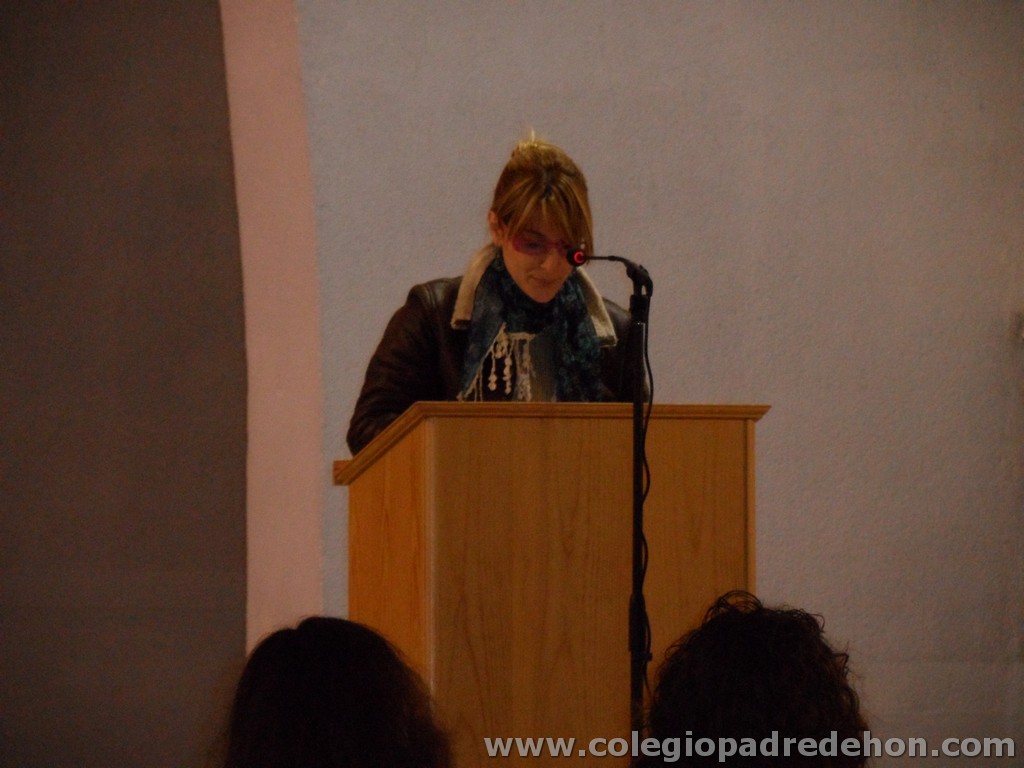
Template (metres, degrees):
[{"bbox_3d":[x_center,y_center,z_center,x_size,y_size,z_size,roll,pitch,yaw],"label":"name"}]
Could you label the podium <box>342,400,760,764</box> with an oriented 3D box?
[{"bbox_3d":[0.071,0.619,12.245,0.626,1.160,0.460,0,-2,-17],"label":"podium"}]

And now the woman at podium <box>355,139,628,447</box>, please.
[{"bbox_3d":[-0.016,0.386,12.550,0.500,1.645,0.420,0,-2,-17],"label":"woman at podium"}]

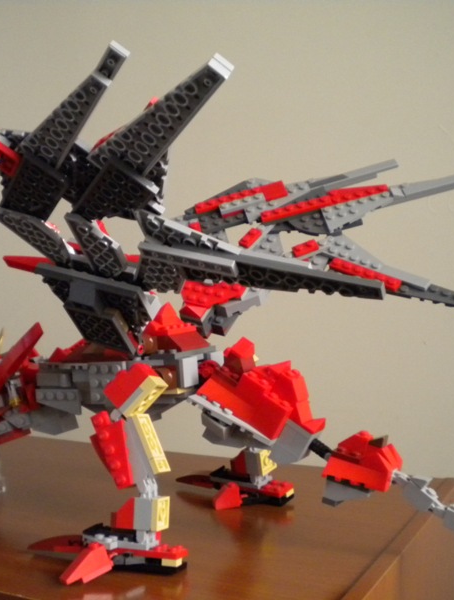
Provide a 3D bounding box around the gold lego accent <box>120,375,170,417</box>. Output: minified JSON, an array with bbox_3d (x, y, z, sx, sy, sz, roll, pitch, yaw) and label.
[{"bbox_3d":[-0.040,0.047,0.389,0.006,0.024,0.008,51,21,26],"label":"gold lego accent"}]

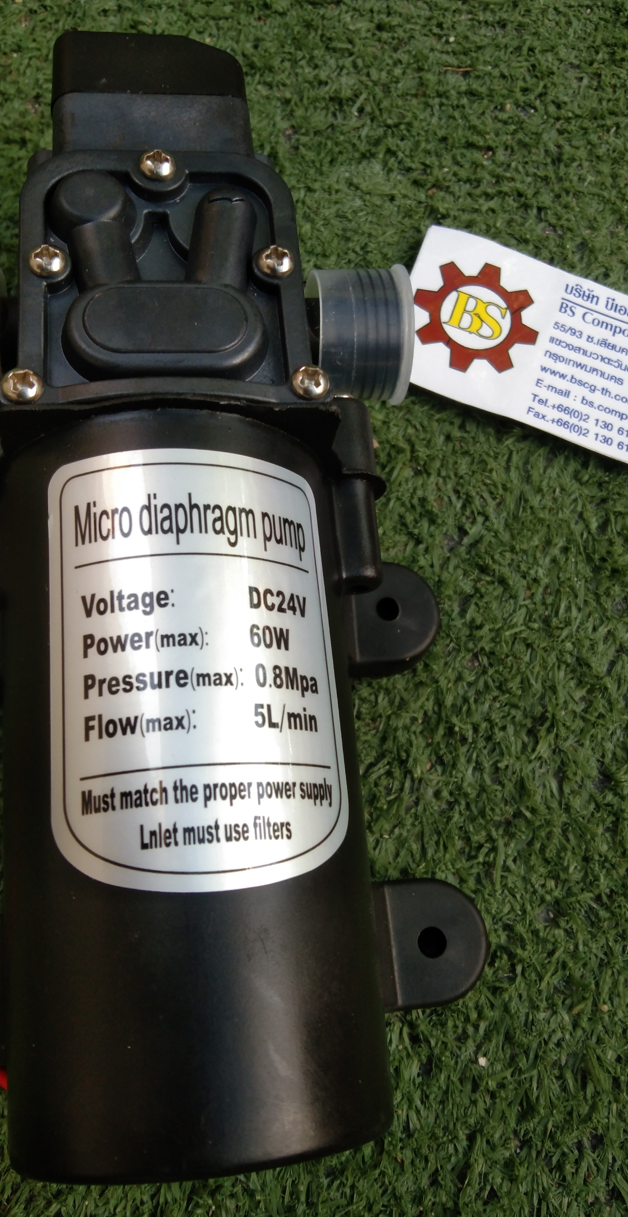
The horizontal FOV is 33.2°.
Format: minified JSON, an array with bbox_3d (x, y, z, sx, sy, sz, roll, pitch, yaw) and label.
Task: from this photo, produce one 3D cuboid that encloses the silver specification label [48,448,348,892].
[{"bbox_3d":[-0.015,0.007,0.136,0.038,0.009,0.057,-1,72,-15],"label":"silver specification label"}]

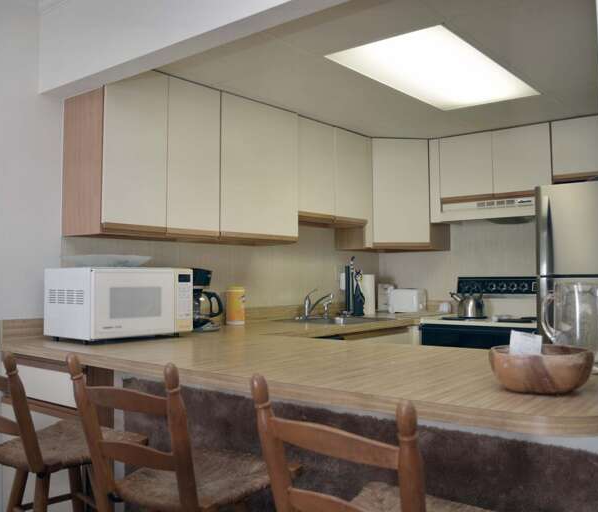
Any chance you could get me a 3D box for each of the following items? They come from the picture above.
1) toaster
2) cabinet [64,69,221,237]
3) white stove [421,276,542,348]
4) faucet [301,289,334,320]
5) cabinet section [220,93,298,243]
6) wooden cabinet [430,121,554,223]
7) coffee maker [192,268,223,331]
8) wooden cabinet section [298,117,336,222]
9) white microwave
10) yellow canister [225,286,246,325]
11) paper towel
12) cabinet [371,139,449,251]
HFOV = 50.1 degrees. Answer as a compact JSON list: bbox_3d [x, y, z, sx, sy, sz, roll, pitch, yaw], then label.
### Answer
[{"bbox_3d":[0.804,0.339,4.728,0.250,0.180,0.150,-1,-2,39],"label":"toaster"},{"bbox_3d":[-0.732,-0.461,3.079,0.312,0.762,0.689,-2,-3,40],"label":"cabinet"},{"bbox_3d":[1.263,0.733,4.094,0.760,1.190,0.660,-1,-2,39],"label":"white stove"},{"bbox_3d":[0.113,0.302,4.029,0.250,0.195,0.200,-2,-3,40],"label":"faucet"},{"bbox_3d":[-0.324,-0.455,3.640,0.310,0.770,0.633,-1,-2,39],"label":"cabinet section"},{"bbox_3d":[1.331,-0.530,4.322,0.800,0.577,0.316,-1,-2,39],"label":"wooden cabinet"},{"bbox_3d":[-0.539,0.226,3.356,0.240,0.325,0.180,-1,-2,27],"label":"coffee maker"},{"bbox_3d":[-0.004,-0.510,3.956,0.312,0.599,0.367,-2,-3,40],"label":"wooden cabinet section"},{"bbox_3d":[-0.762,0.206,2.741,0.355,0.290,0.506,-2,-3,40],"label":"white microwave"},{"bbox_3d":[-0.354,0.282,3.616,0.100,0.205,0.100,-2,-3,40],"label":"yellow canister"},{"bbox_3d":[0.490,0.280,4.501,0.105,0.286,0.105,0,-2,0],"label":"paper towel"},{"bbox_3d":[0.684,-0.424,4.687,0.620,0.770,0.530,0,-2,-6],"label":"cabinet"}]

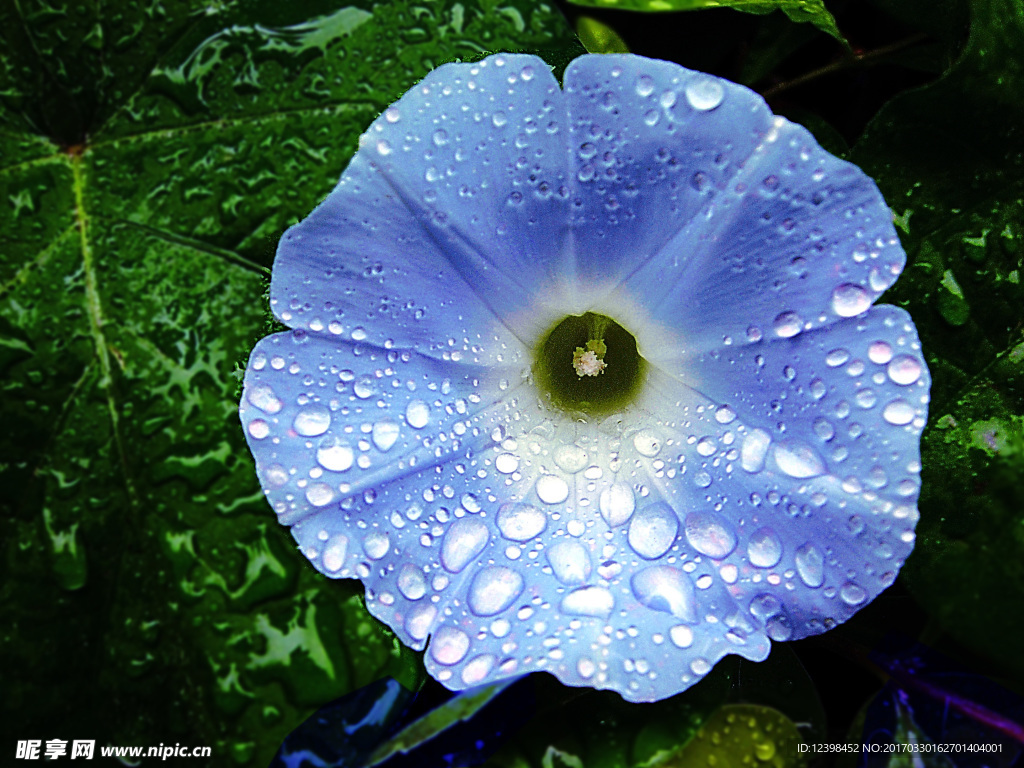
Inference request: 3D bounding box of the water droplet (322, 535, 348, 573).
[{"bbox_3d":[-0.022,0.021,0.130,0.003,0.002,0.005,17,77,-3],"label":"water droplet"}]

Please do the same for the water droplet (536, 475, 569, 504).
[{"bbox_3d":[0.005,0.013,0.133,0.004,0.002,0.004,2,61,-4],"label":"water droplet"}]

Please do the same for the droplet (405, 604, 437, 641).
[{"bbox_3d":[-0.011,0.029,0.129,0.004,0.002,0.005,32,62,7],"label":"droplet"}]

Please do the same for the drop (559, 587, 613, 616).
[{"bbox_3d":[0.009,0.025,0.124,0.006,0.002,0.004,-7,66,-3],"label":"drop"}]

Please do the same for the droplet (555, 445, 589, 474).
[{"bbox_3d":[0.008,0.009,0.135,0.004,0.002,0.004,1,60,-3],"label":"droplet"}]

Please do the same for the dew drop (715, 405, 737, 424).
[{"bbox_3d":[0.026,0.004,0.131,0.003,0.001,0.003,-3,74,11],"label":"dew drop"}]

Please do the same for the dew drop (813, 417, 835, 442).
[{"bbox_3d":[0.038,0.005,0.128,0.003,0.001,0.003,-3,74,11],"label":"dew drop"}]

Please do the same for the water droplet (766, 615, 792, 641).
[{"bbox_3d":[0.032,0.029,0.129,0.003,0.002,0.003,-4,63,9],"label":"water droplet"}]

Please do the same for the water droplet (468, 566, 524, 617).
[{"bbox_3d":[-0.002,0.024,0.124,0.007,0.002,0.005,-36,74,-18],"label":"water droplet"}]

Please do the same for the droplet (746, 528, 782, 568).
[{"bbox_3d":[0.032,0.021,0.136,0.004,0.002,0.005,-10,74,6],"label":"droplet"}]

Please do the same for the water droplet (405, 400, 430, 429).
[{"bbox_3d":[-0.012,0.004,0.136,0.003,0.002,0.004,0,78,-22],"label":"water droplet"}]

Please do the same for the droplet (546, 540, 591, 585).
[{"bbox_3d":[0.007,0.023,0.136,0.006,0.002,0.006,0,72,-1],"label":"droplet"}]

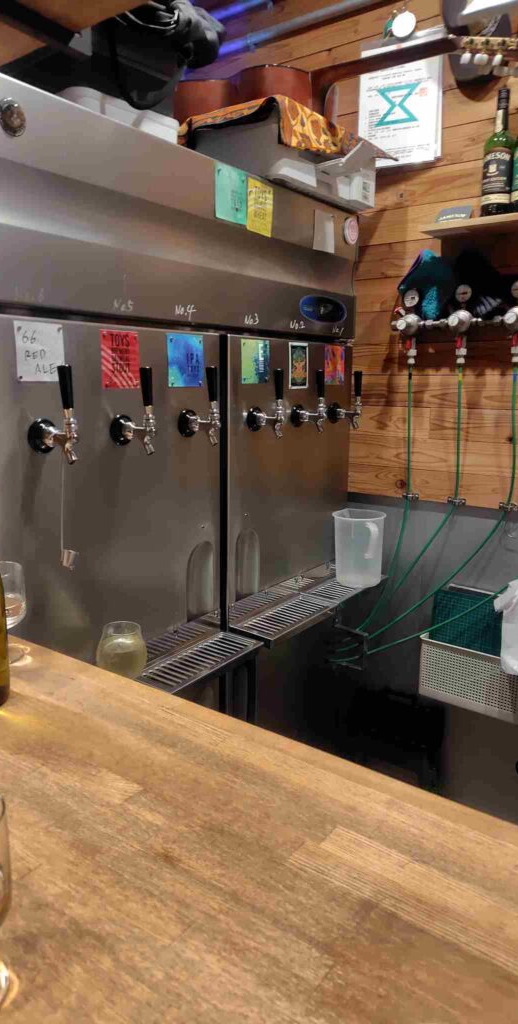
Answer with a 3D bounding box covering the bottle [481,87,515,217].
[{"bbox_3d":[0.637,-0.950,1.796,0.078,0.300,0.078,8,14,35],"label":"bottle"}]

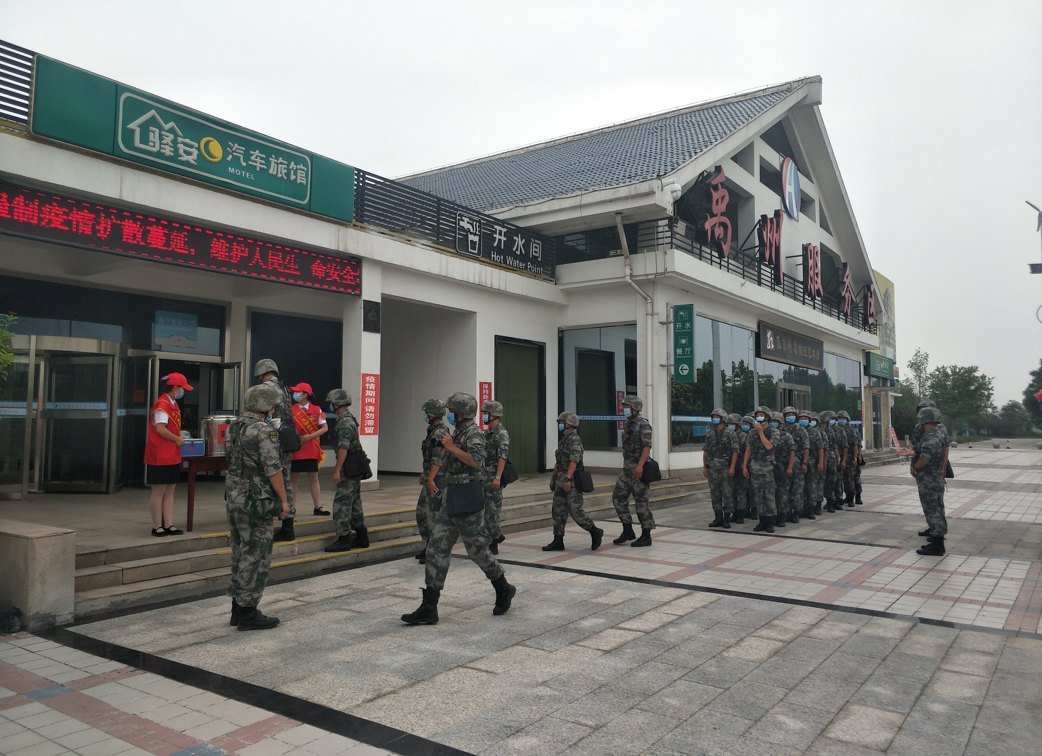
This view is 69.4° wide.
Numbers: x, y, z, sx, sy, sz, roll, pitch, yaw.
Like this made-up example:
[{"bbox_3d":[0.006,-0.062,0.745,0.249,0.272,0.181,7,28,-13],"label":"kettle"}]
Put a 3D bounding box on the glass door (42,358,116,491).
[{"bbox_3d":[-6.893,0.708,11.680,1.070,2.100,0.070,0,-3,9],"label":"glass door"}]

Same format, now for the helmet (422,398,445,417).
[{"bbox_3d":[-0.961,0.337,8.300,0.265,0.200,0.235,0,-4,-6],"label":"helmet"}]

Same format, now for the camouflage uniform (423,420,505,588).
[{"bbox_3d":[-0.451,0.988,5.950,0.580,1.330,0.480,1,-4,-13],"label":"camouflage uniform"}]

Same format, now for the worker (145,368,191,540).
[{"bbox_3d":[-3.535,0.770,7.530,0.390,1.630,0.430,1,-3,-7],"label":"worker"}]

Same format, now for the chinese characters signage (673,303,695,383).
[{"bbox_3d":[3.251,-0.694,15.103,0.440,1.580,0.120,-2,-4,37],"label":"chinese characters signage"}]

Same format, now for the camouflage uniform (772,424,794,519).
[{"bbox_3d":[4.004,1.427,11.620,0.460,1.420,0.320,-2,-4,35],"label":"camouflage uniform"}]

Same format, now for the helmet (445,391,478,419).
[{"bbox_3d":[-0.456,0.213,5.780,0.265,0.205,0.235,0,-4,-12],"label":"helmet"}]

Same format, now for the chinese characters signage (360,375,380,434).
[{"bbox_3d":[-2.602,0.457,13.000,0.030,1.070,0.400,-3,-5,37],"label":"chinese characters signage"}]

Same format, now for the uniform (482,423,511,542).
[{"bbox_3d":[-0.286,1.222,8.812,0.320,1.383,0.470,2,-3,-22],"label":"uniform"}]

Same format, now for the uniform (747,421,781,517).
[{"bbox_3d":[3.540,1.351,11.000,0.490,1.360,0.310,-2,-4,30],"label":"uniform"}]

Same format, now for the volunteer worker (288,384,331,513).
[{"bbox_3d":[-2.660,0.887,9.420,0.500,1.640,0.360,1,-4,-12],"label":"volunteer worker"}]

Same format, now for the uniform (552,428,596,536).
[{"bbox_3d":[0.647,1.279,9.270,0.430,1.330,0.440,1,-4,-25],"label":"uniform"}]

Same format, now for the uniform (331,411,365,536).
[{"bbox_3d":[-1.877,1.030,8.164,0.330,1.361,0.480,0,-3,5],"label":"uniform"}]

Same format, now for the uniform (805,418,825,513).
[{"bbox_3d":[4.742,1.442,12.400,0.490,1.450,0.310,-3,-5,37],"label":"uniform"}]

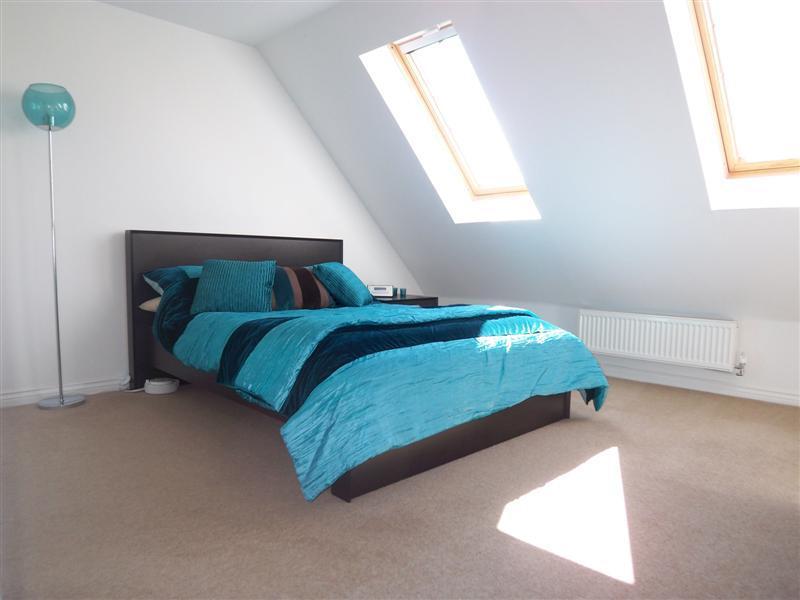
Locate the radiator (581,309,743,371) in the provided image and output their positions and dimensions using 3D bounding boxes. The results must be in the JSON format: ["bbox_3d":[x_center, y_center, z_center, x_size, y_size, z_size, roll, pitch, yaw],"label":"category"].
[{"bbox_3d":[1.741,0.257,3.682,1.006,0.317,0.085,5,6,44],"label":"radiator"}]

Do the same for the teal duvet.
[{"bbox_3d":[-0.198,0.265,2.901,1.922,0.584,1.871,-3,6,-45],"label":"teal duvet"}]

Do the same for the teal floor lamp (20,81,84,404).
[{"bbox_3d":[-1.880,-0.276,2.907,0.245,1.710,0.245,5,6,44],"label":"teal floor lamp"}]

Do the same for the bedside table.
[{"bbox_3d":[-0.105,0.234,4.532,0.443,0.511,0.714,5,6,44],"label":"bedside table"}]

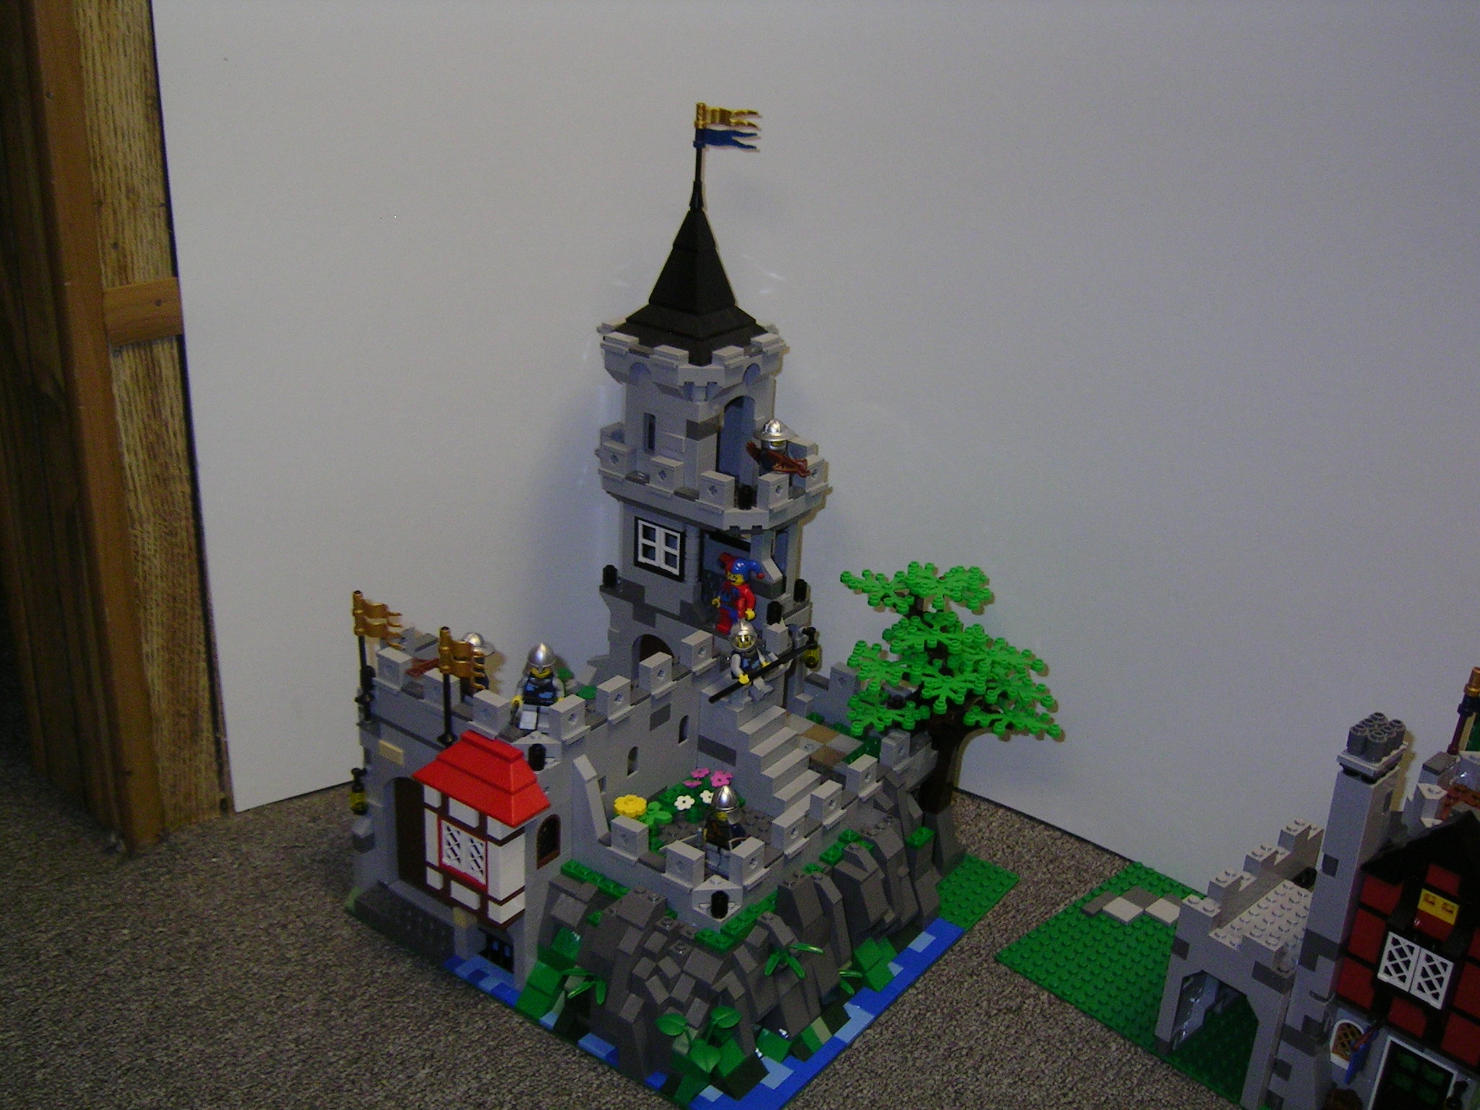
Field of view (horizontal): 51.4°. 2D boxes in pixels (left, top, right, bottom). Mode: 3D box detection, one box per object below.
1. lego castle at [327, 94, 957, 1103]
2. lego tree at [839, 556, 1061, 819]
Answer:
[{"bbox_3d":[-0.021,0.002,0.750,0.256,0.398,0.256,18,28,33],"label":"lego castle"},{"bbox_3d":[0.114,0.076,0.821,0.110,0.142,0.110,18,28,33],"label":"lego tree"}]

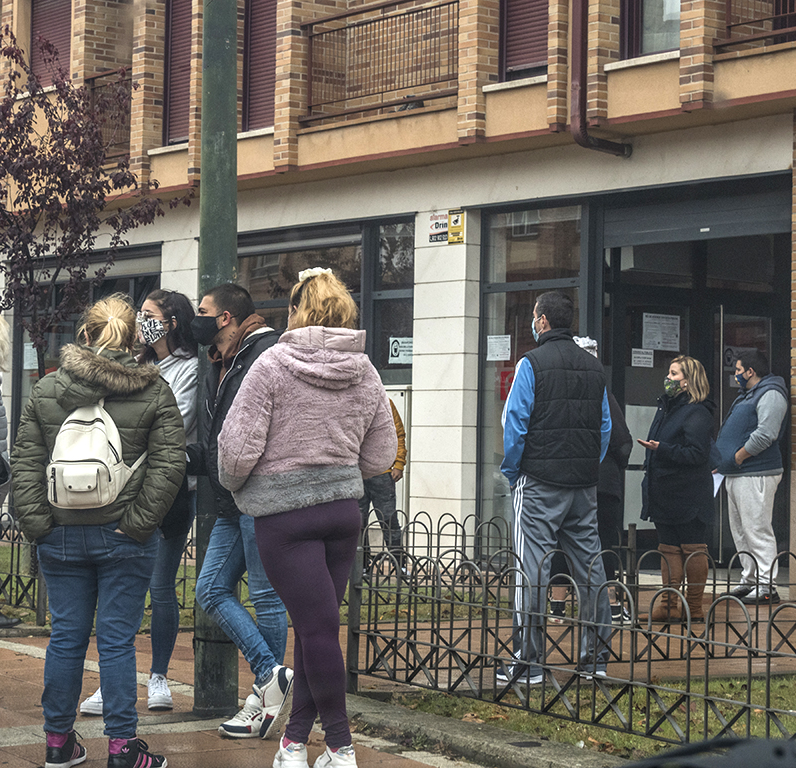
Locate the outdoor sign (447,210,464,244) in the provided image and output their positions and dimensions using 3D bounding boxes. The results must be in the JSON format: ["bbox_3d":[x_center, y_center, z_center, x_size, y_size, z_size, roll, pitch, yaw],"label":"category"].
[{"bbox_3d":[0.498,-1.334,18.150,0.015,0.290,0.205,2,-2,-39],"label":"outdoor sign"}]

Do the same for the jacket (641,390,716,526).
[{"bbox_3d":[1.771,0.477,13.450,0.420,0.850,0.500,2,-2,-16],"label":"jacket"}]

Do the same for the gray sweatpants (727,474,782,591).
[{"bbox_3d":[2.512,1.028,15.050,0.360,0.860,0.420,1,-2,-12],"label":"gray sweatpants"}]

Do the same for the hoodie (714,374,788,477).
[{"bbox_3d":[2.498,0.293,15.050,0.460,0.720,0.530,1,-2,-13],"label":"hoodie"}]

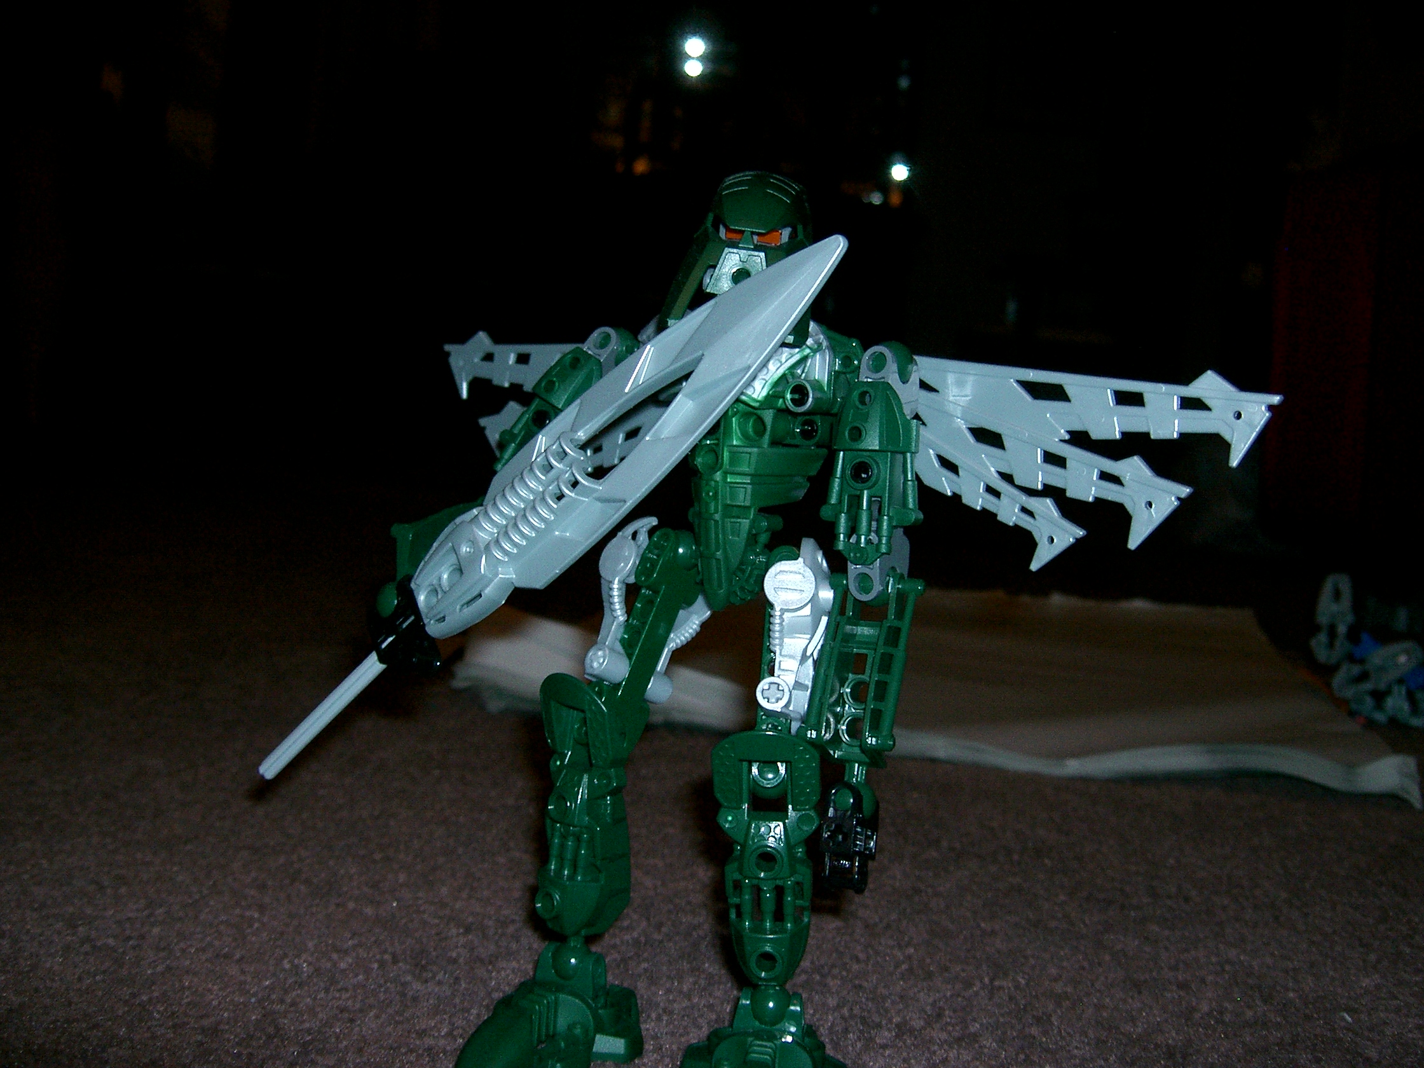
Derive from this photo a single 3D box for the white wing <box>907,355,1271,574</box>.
[{"bbox_3d":[0.078,-0.018,0.388,0.107,0.053,0.019,11,8,30],"label":"white wing"}]

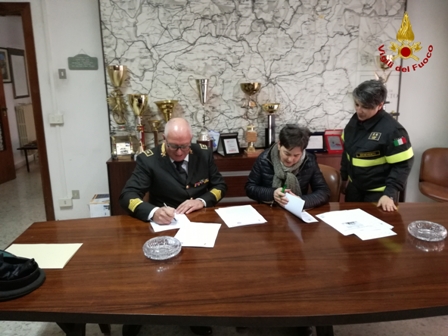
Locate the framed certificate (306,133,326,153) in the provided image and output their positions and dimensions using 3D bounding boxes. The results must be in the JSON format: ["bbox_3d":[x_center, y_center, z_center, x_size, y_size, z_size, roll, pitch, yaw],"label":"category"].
[{"bbox_3d":[0.877,-0.255,3.429,0.225,0.200,0.060,-2,5,-6],"label":"framed certificate"}]

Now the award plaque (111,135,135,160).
[{"bbox_3d":[-0.866,-0.173,2.990,0.185,0.205,0.080,-2,13,-7],"label":"award plaque"}]

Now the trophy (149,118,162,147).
[{"bbox_3d":[-0.595,-0.266,3.064,0.115,0.294,0.115,-2,12,-7],"label":"trophy"}]

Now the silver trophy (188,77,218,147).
[{"bbox_3d":[-0.190,-0.496,3.349,0.265,0.740,0.150,-2,12,-6],"label":"silver trophy"}]

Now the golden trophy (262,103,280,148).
[{"bbox_3d":[0.426,-0.365,3.165,0.158,0.427,0.158,-2,12,-7],"label":"golden trophy"}]

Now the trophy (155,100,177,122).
[{"bbox_3d":[-0.492,-0.350,3.067,0.208,0.455,0.208,-2,12,-7],"label":"trophy"}]

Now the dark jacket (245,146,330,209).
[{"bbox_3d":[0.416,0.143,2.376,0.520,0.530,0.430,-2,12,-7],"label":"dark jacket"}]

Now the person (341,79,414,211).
[{"bbox_3d":[1.053,0.142,2.484,0.510,1.530,0.430,8,15,37],"label":"person"}]

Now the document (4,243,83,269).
[{"bbox_3d":[-0.841,0.388,1.559,0.343,0.004,0.249,-1,12,-1],"label":"document"}]

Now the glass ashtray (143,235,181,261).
[{"bbox_3d":[-0.278,0.357,1.565,0.168,0.042,0.168,-2,12,-6],"label":"glass ashtray"}]

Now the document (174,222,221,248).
[{"bbox_3d":[-0.136,0.331,1.765,0.210,0.004,0.297,1,12,7],"label":"document"}]

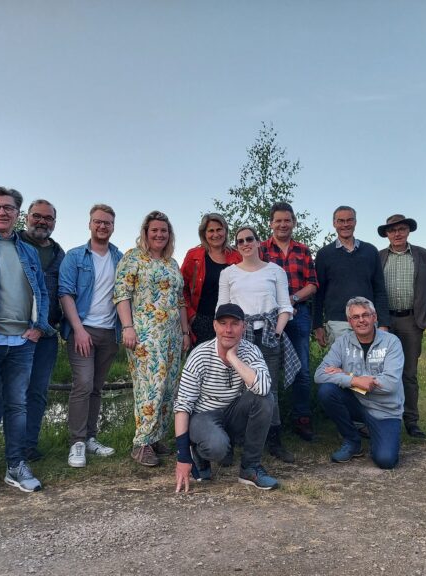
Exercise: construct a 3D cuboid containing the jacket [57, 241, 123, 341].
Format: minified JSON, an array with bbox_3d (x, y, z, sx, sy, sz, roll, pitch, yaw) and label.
[{"bbox_3d":[-0.845,0.018,3.920,0.520,0.710,0.320,1,-2,-22],"label":"jacket"}]

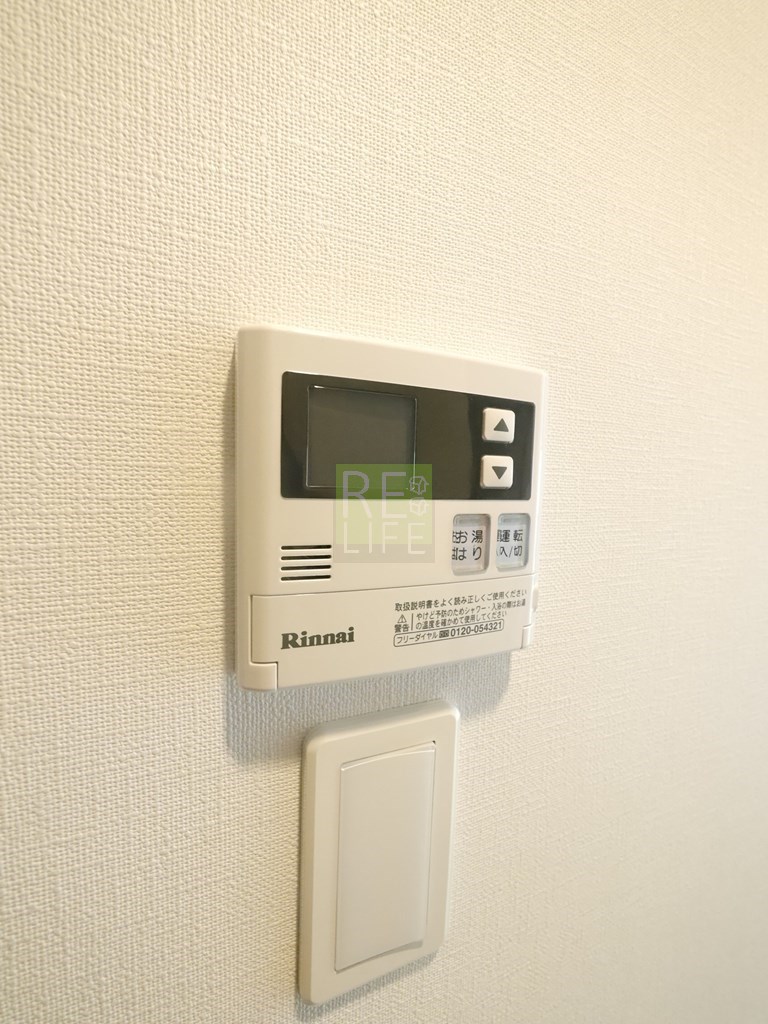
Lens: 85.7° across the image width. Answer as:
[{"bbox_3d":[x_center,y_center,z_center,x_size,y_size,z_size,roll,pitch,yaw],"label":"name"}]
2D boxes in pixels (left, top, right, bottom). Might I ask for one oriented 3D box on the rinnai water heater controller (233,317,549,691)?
[{"bbox_3d":[0.009,0.000,0.162,0.125,0.120,0.019,0,5,-22],"label":"rinnai water heater controller"}]

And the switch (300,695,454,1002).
[{"bbox_3d":[0.001,0.143,0.174,0.070,0.120,0.010,0,6,-22],"label":"switch"}]

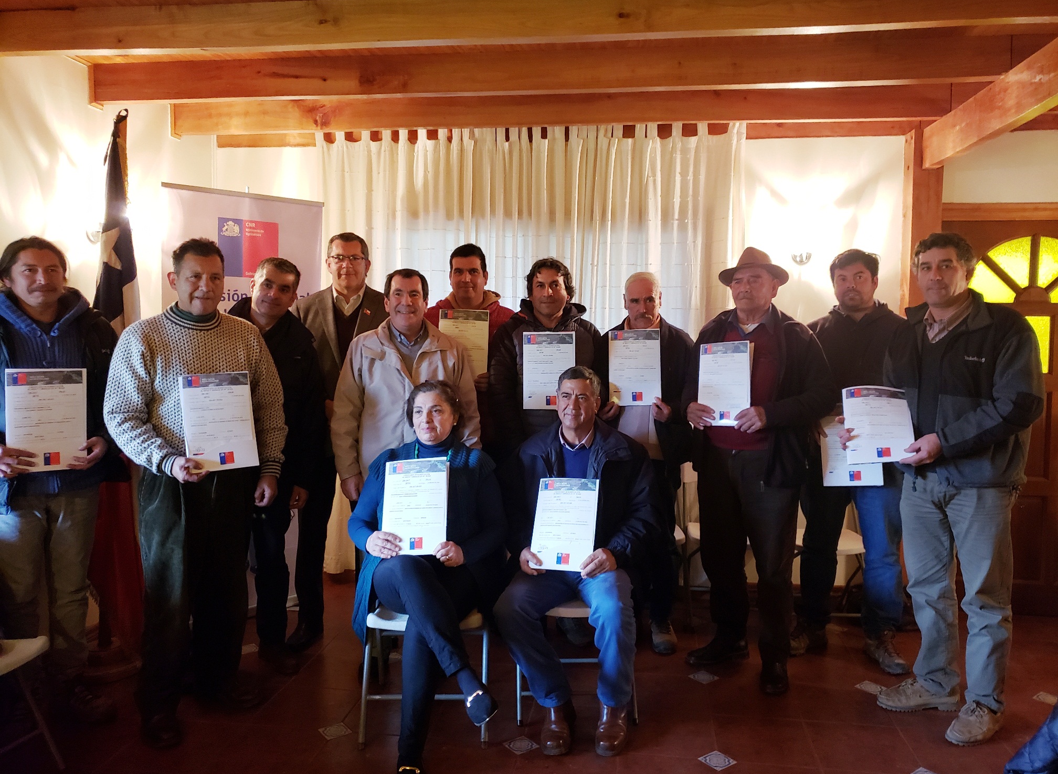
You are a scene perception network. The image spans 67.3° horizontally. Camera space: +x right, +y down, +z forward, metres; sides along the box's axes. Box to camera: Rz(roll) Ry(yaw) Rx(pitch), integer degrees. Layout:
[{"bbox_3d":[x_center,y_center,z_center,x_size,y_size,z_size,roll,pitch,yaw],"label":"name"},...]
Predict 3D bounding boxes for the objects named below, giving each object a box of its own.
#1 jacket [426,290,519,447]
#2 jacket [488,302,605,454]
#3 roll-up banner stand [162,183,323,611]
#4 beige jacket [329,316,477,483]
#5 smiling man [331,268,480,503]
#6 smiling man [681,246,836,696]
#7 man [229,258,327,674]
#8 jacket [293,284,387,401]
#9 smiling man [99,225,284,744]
[{"bbox_3d":[-0.271,-0.077,3.695,0.522,0.746,0.371,0,3,-5],"label":"jacket"},{"bbox_3d":[0.081,-0.030,3.607,0.542,0.744,0.381,0,3,1],"label":"jacket"},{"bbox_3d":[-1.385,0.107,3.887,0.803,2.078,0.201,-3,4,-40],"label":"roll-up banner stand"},{"bbox_3d":[-0.501,0.078,3.222,0.602,0.713,0.361,0,3,-9],"label":"beige jacket"},{"bbox_3d":[-0.498,0.348,3.237,0.602,1.676,0.422,0,3,-9],"label":"smiling man"},{"bbox_3d":[0.907,0.314,3.215,0.592,1.756,0.452,2,4,31],"label":"smiling man"},{"bbox_3d":[-1.075,0.320,3.346,0.542,1.716,0.422,-1,4,-22],"label":"man"},{"bbox_3d":[-0.817,-0.074,3.514,0.522,0.757,0.331,-1,3,-14],"label":"jacket"},{"bbox_3d":[-1.155,0.346,2.815,0.602,1.726,0.502,-1,4,-24],"label":"smiling man"}]

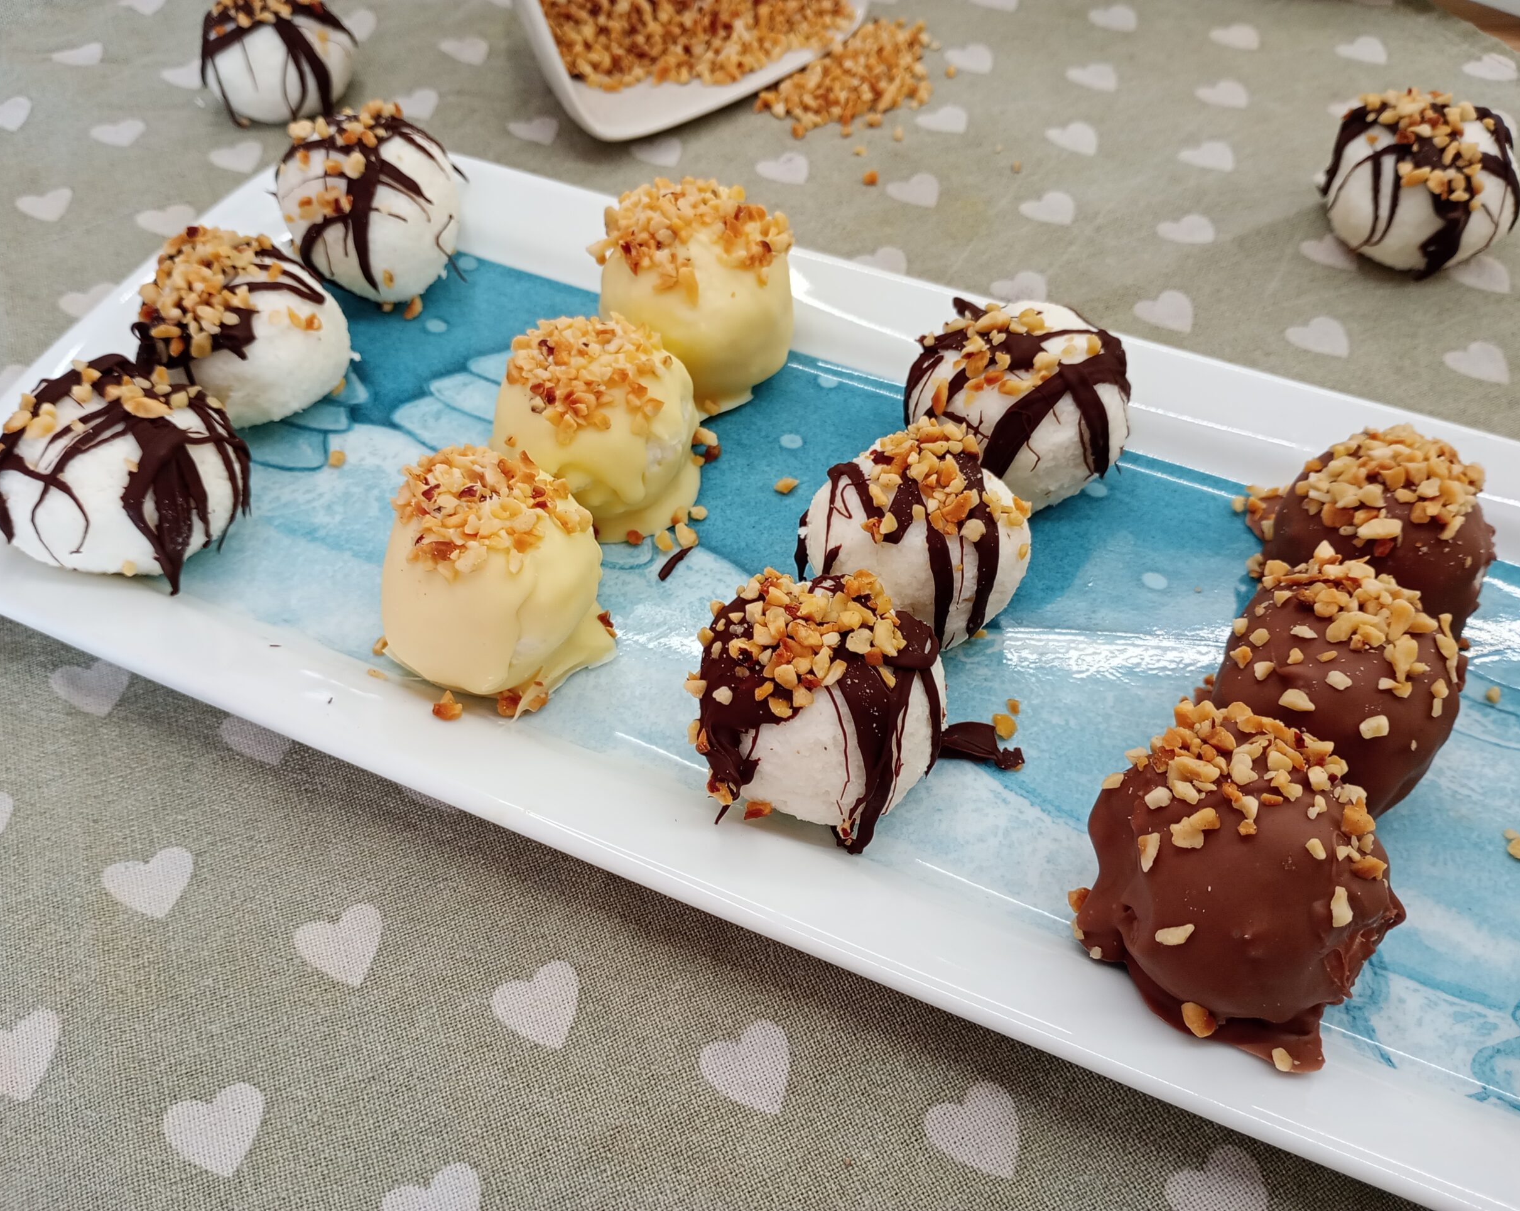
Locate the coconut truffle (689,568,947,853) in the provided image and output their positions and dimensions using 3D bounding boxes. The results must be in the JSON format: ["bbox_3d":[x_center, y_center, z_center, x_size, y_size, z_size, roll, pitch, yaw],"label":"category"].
[{"bbox_3d":[0.009,0.013,0.193,0.038,0.035,0.040,-1,53,0],"label":"coconut truffle"}]

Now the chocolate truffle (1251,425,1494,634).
[{"bbox_3d":[0.095,-0.009,0.202,0.033,0.036,0.033,29,59,21],"label":"chocolate truffle"}]

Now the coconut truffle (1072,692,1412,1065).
[{"bbox_3d":[0.064,0.034,0.173,0.042,0.040,0.044,-1,53,0],"label":"coconut truffle"}]

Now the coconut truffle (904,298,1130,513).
[{"bbox_3d":[0.046,-0.038,0.232,0.039,0.033,0.038,0,53,1],"label":"coconut truffle"}]

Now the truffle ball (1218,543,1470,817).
[{"bbox_3d":[0.087,0.010,0.194,0.036,0.035,0.039,-1,53,0],"label":"truffle ball"}]

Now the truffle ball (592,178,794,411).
[{"bbox_3d":[-0.012,-0.056,0.238,0.037,0.039,0.037,-4,53,-2],"label":"truffle ball"}]

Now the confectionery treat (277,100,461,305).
[{"bbox_3d":[-0.077,-0.080,0.258,0.034,0.037,0.034,-16,54,-11],"label":"confectionery treat"}]

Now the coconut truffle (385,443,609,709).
[{"bbox_3d":[-0.040,-0.004,0.200,0.034,0.038,0.034,-15,54,-11],"label":"coconut truffle"}]

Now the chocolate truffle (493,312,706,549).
[{"bbox_3d":[-0.028,-0.029,0.220,0.035,0.036,0.035,-9,53,-6],"label":"chocolate truffle"}]

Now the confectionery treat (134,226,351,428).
[{"bbox_3d":[-0.099,-0.055,0.248,0.038,0.032,0.038,-1,53,0],"label":"confectionery treat"}]

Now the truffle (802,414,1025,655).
[{"bbox_3d":[0.025,-0.011,0.207,0.036,0.032,0.036,0,53,1],"label":"truffle"}]

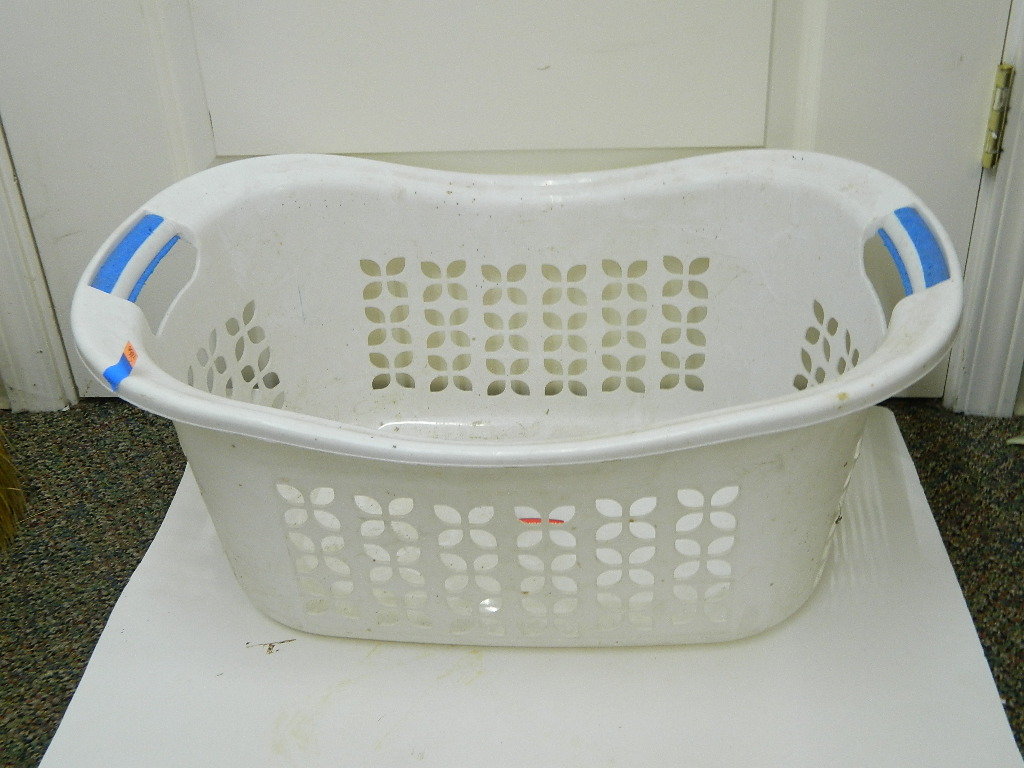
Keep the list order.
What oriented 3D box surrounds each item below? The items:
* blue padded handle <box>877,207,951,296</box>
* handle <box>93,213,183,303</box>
[{"bbox_3d":[0.302,-0.099,0.921,0.035,0.026,0.122,0,32,5],"label":"blue padded handle"},{"bbox_3d":[-0.298,-0.099,0.972,0.035,0.026,0.122,0,32,5],"label":"handle"}]

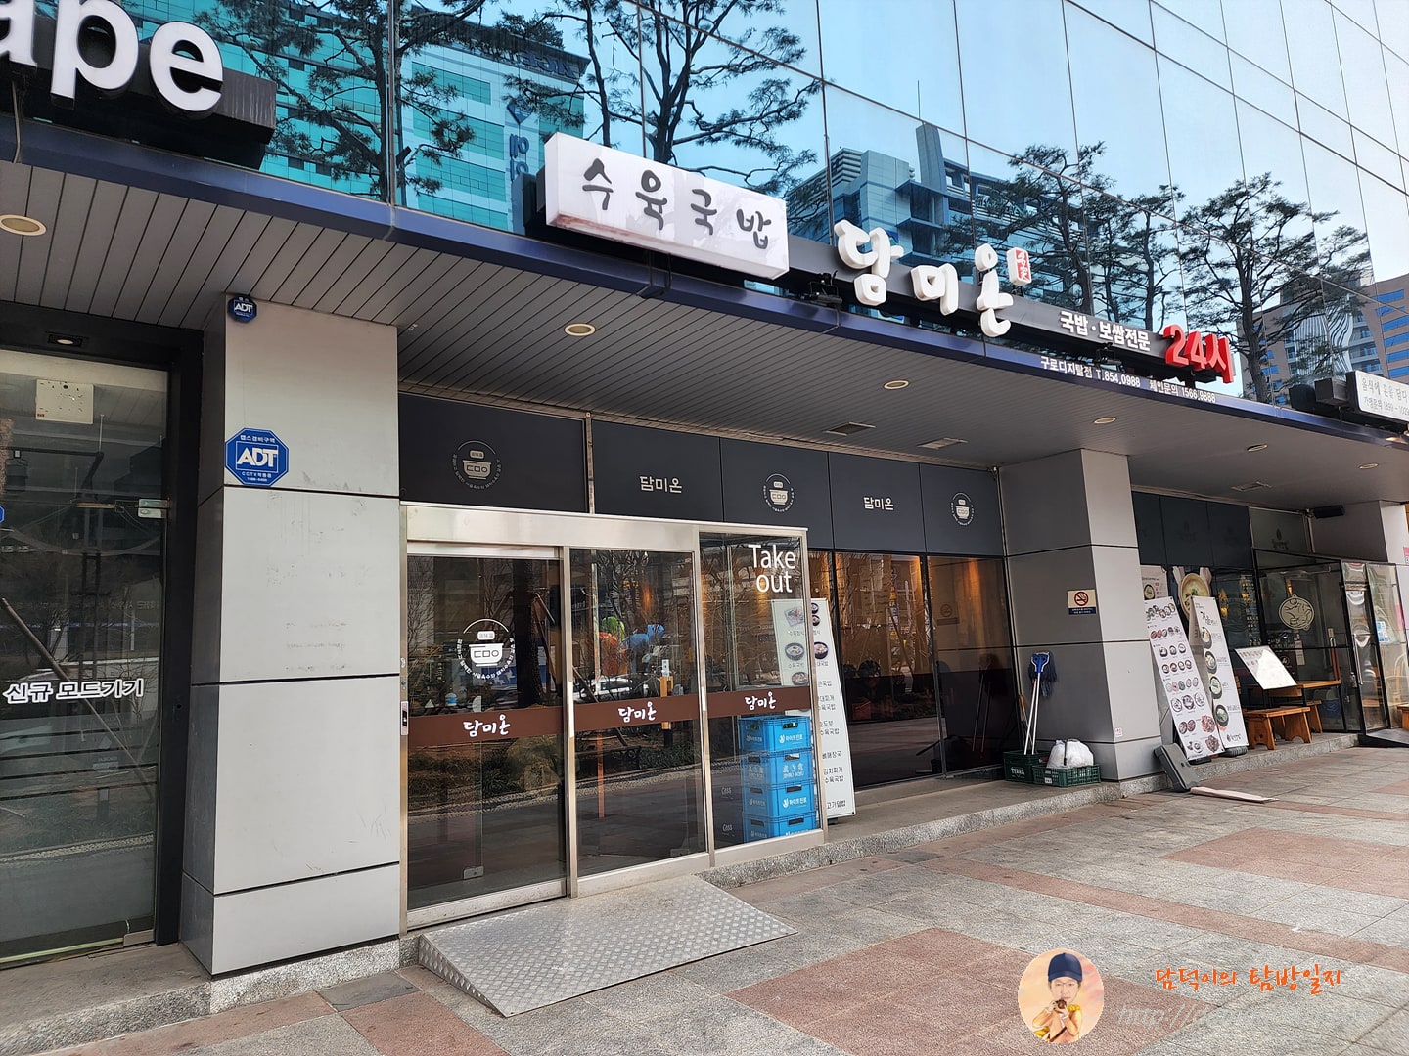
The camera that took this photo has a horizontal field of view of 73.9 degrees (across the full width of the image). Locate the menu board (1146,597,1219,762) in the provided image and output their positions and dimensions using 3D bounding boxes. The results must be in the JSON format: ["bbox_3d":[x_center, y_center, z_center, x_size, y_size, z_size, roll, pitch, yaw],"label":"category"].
[{"bbox_3d":[5.482,1.717,10.759,0.620,1.860,0.400,2,-9,-30],"label":"menu board"}]

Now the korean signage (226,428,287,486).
[{"bbox_3d":[-2.332,-0.369,4.890,0.305,0.306,0.012,3,-10,-38],"label":"korean signage"}]

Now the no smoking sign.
[{"bbox_3d":[3.985,0.788,9.900,0.012,0.263,0.315,3,-10,-38],"label":"no smoking sign"}]

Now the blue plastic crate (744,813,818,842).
[{"bbox_3d":[0.577,2.273,7.073,0.414,0.239,0.356,3,-10,-36],"label":"blue plastic crate"}]

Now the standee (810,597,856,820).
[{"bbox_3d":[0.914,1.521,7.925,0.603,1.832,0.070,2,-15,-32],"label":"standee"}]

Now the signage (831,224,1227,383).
[{"bbox_3d":[2.677,-1.611,7.040,4.670,0.696,0.150,3,-9,-34],"label":"signage"}]

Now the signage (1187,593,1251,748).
[{"bbox_3d":[6.115,1.757,11.283,0.610,1.860,0.380,3,-9,-35],"label":"signage"}]

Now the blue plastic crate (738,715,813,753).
[{"bbox_3d":[0.539,1.596,7.226,0.410,0.240,0.380,3,-9,-36],"label":"blue plastic crate"}]

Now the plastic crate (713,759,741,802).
[{"bbox_3d":[0.311,1.999,7.433,0.410,0.290,0.350,3,-9,-35],"label":"plastic crate"}]

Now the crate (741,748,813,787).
[{"bbox_3d":[0.550,1.826,7.195,0.410,0.240,0.380,3,-9,-36],"label":"crate"}]

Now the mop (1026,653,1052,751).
[{"bbox_3d":[3.458,1.887,9.751,0.150,1.190,0.260,19,-18,-31],"label":"mop"}]

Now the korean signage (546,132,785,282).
[{"bbox_3d":[-0.153,-1.716,5.082,1.475,0.440,0.150,3,-9,-35],"label":"korean signage"}]

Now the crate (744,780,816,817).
[{"bbox_3d":[0.566,2.043,7.104,0.414,0.239,0.356,3,-10,-36],"label":"crate"}]

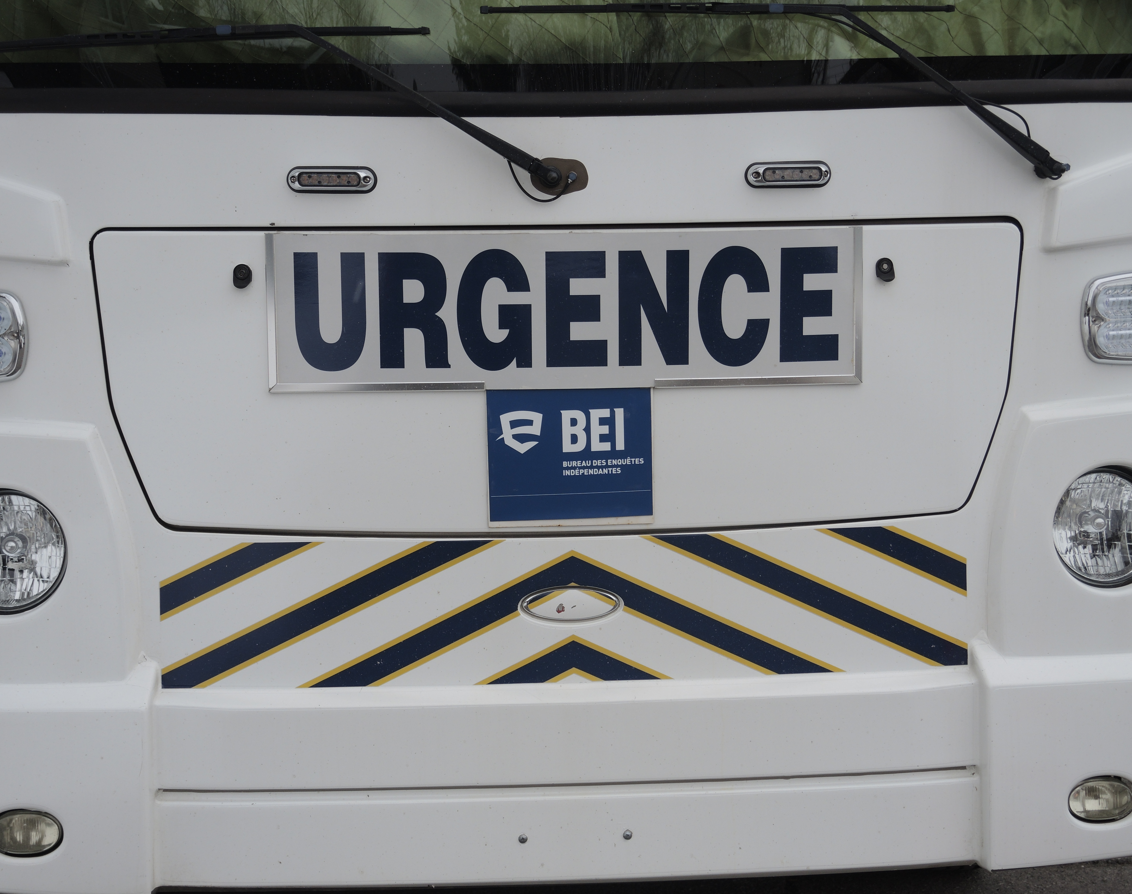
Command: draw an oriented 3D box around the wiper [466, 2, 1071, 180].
[{"bbox_3d":[0.328,-0.561,3.584,0.914,0.287,0.140,-1,6,-4],"label":"wiper"}]

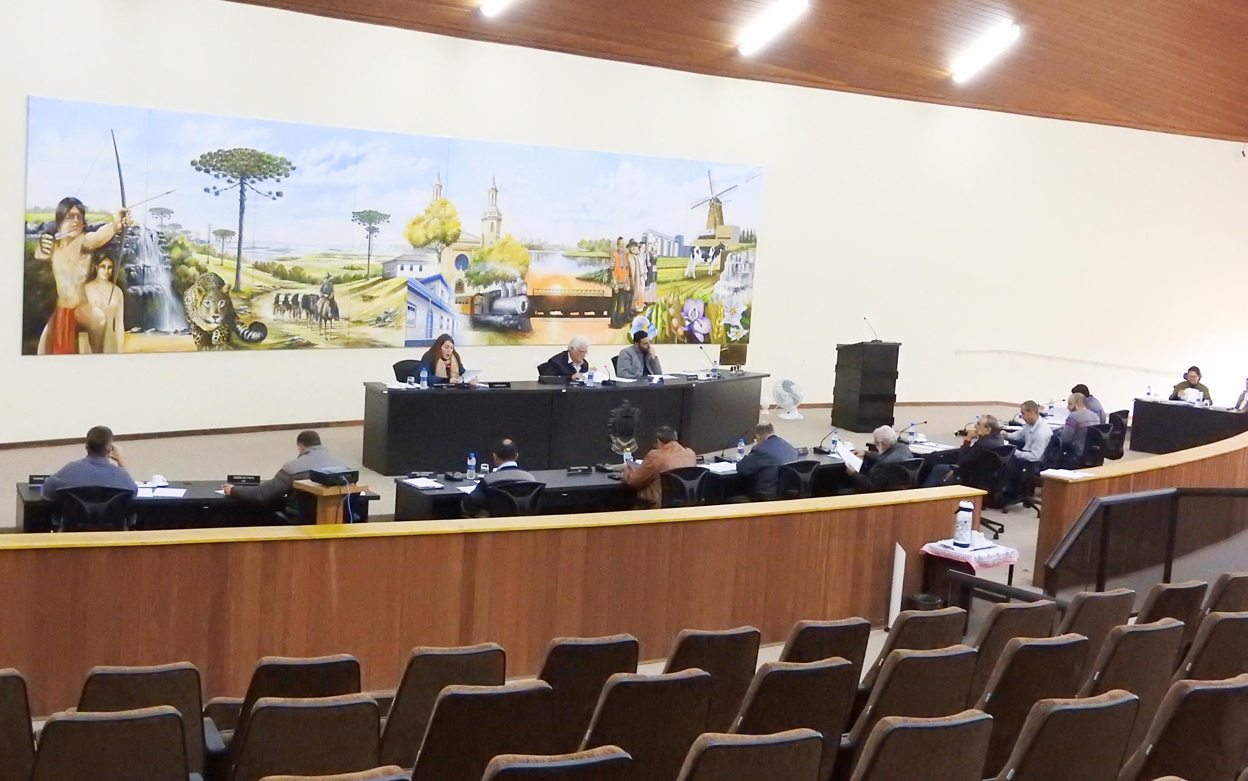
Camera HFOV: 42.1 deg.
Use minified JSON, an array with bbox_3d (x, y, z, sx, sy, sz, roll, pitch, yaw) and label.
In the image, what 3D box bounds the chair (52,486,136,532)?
[{"bbox_3d":[-3.686,1.054,11.224,0.600,0.900,0.600,1,6,-20],"label":"chair"}]

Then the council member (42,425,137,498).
[{"bbox_3d":[-3.331,0.813,10.165,0.620,1.250,0.750,1,6,-19],"label":"council member"}]

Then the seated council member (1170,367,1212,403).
[{"bbox_3d":[7.735,0.243,22.201,0.580,1.150,0.700,5,6,18],"label":"seated council member"}]

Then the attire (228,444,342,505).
[{"bbox_3d":[-2.206,0.689,10.648,0.720,0.620,0.550,0,7,-27],"label":"attire"}]

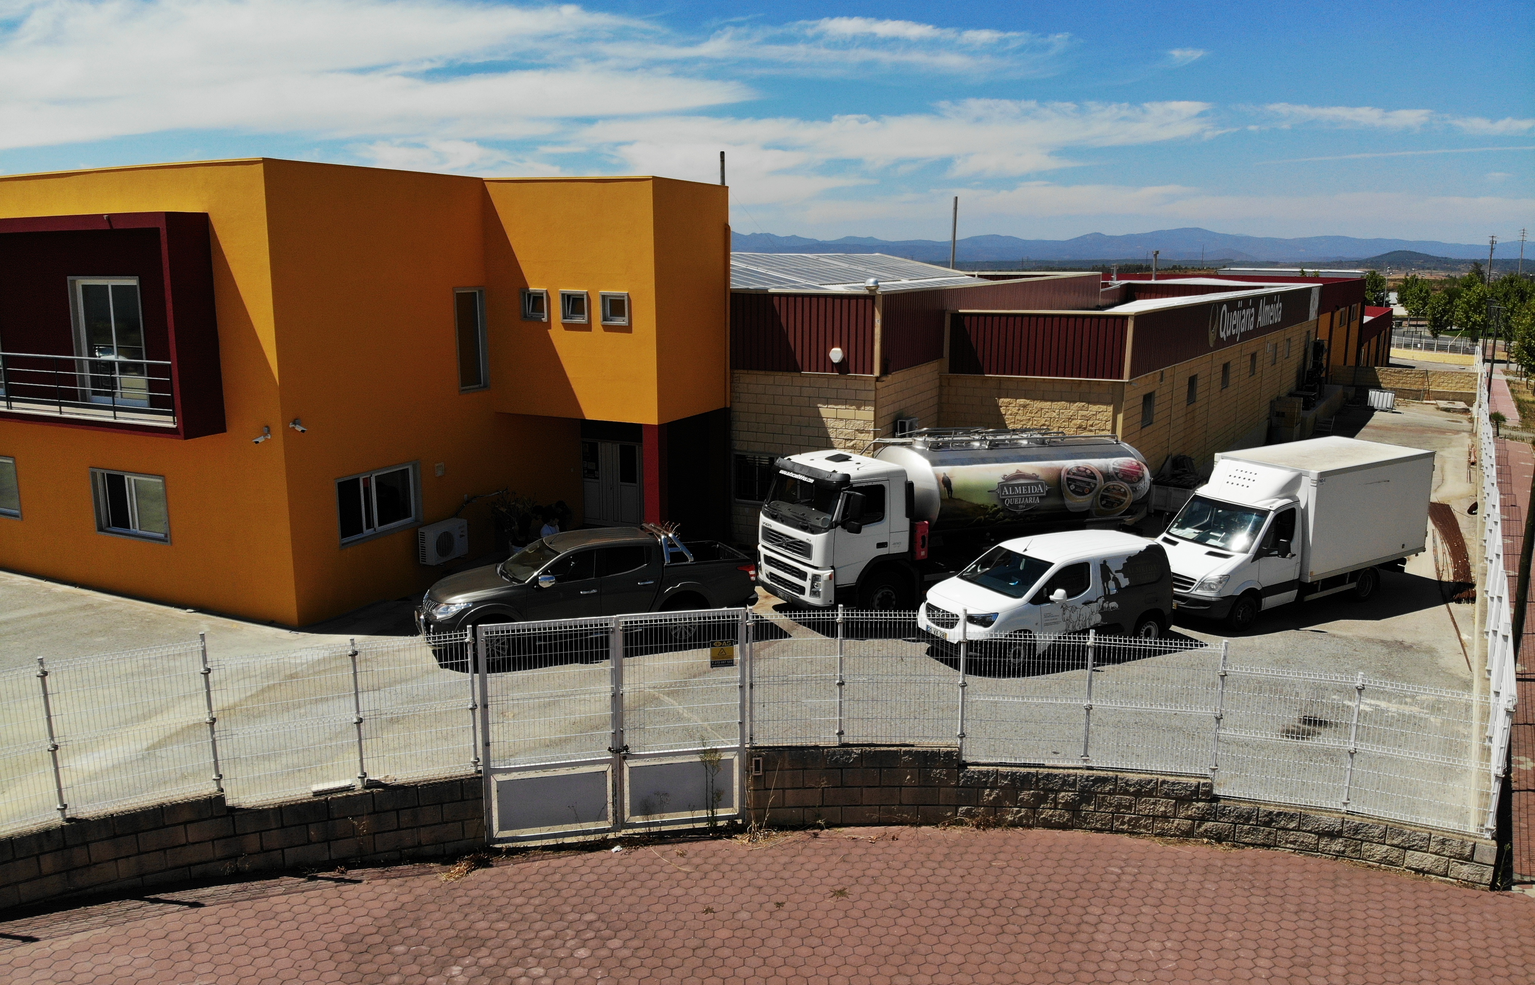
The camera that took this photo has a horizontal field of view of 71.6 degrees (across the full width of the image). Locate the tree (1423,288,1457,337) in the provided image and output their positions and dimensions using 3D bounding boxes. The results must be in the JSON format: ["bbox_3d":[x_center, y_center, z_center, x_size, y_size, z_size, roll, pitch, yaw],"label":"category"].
[{"bbox_3d":[54.880,-14.560,86.870,2.900,4.110,2.900,8,14,31],"label":"tree"}]

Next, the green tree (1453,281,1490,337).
[{"bbox_3d":[56.740,-14.650,85.830,3.100,4.680,3.100,8,15,32],"label":"green tree"}]

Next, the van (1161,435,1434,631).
[{"bbox_3d":[10.074,0.725,20.830,6.480,2.830,2.140,-7,14,-30],"label":"van"}]

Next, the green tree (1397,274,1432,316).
[{"bbox_3d":[58.800,-17.230,96.520,3.200,5.040,3.200,7,14,30],"label":"green tree"}]

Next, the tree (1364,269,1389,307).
[{"bbox_3d":[66.780,-22.010,116.970,3.000,4.930,3.000,7,14,29],"label":"tree"}]

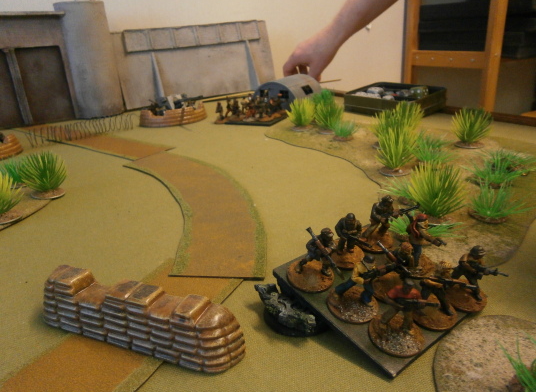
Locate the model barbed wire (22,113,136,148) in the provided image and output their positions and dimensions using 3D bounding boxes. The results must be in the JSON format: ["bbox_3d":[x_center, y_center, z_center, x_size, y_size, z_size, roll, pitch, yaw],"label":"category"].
[{"bbox_3d":[-0.327,-0.115,0.713,0.179,0.025,0.024,-17,24,-30],"label":"model barbed wire"}]

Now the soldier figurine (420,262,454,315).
[{"bbox_3d":[0.079,0.043,0.190,0.023,0.028,0.016,13,32,22],"label":"soldier figurine"}]

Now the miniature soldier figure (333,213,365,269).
[{"bbox_3d":[0.046,0.022,0.228,0.022,0.028,0.022,-6,30,-10],"label":"miniature soldier figure"}]

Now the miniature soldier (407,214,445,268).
[{"bbox_3d":[0.083,0.023,0.214,0.021,0.033,0.015,15,33,24],"label":"miniature soldier"}]

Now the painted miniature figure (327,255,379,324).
[{"bbox_3d":[0.043,0.041,0.194,0.026,0.030,0.025,-2,30,-4],"label":"painted miniature figure"}]

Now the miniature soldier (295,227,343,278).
[{"bbox_3d":[0.026,0.029,0.209,0.024,0.028,0.016,13,32,22],"label":"miniature soldier"}]

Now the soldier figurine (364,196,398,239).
[{"bbox_3d":[0.066,0.013,0.241,0.018,0.026,0.016,21,36,32],"label":"soldier figurine"}]

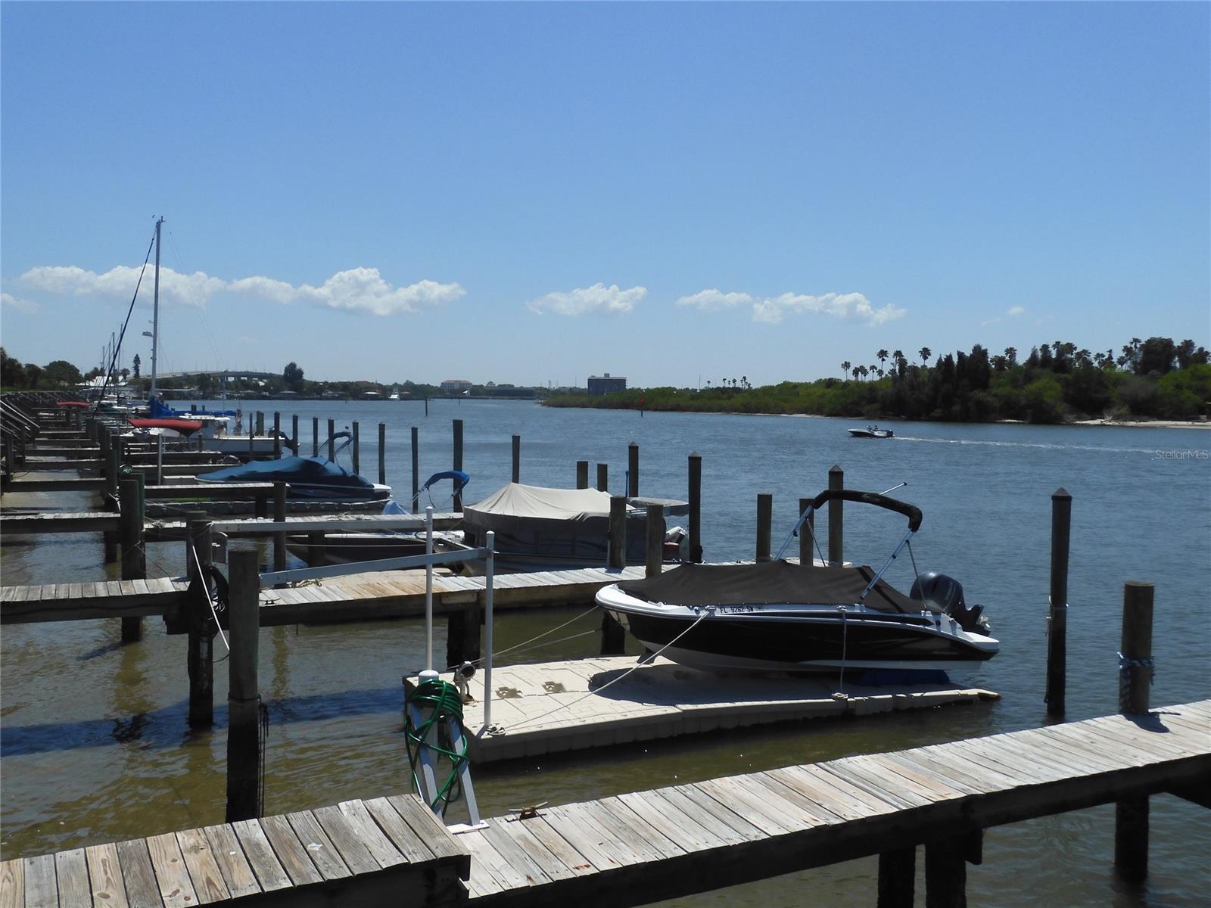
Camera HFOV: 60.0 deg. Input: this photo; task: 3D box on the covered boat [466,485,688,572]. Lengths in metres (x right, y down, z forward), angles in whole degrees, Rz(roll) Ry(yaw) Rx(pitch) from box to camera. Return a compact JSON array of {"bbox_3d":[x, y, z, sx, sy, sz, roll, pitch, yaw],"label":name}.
[{"bbox_3d":[-0.704,1.579,20.836,4.550,1.900,2.300,4,2,-17],"label":"covered boat"}]

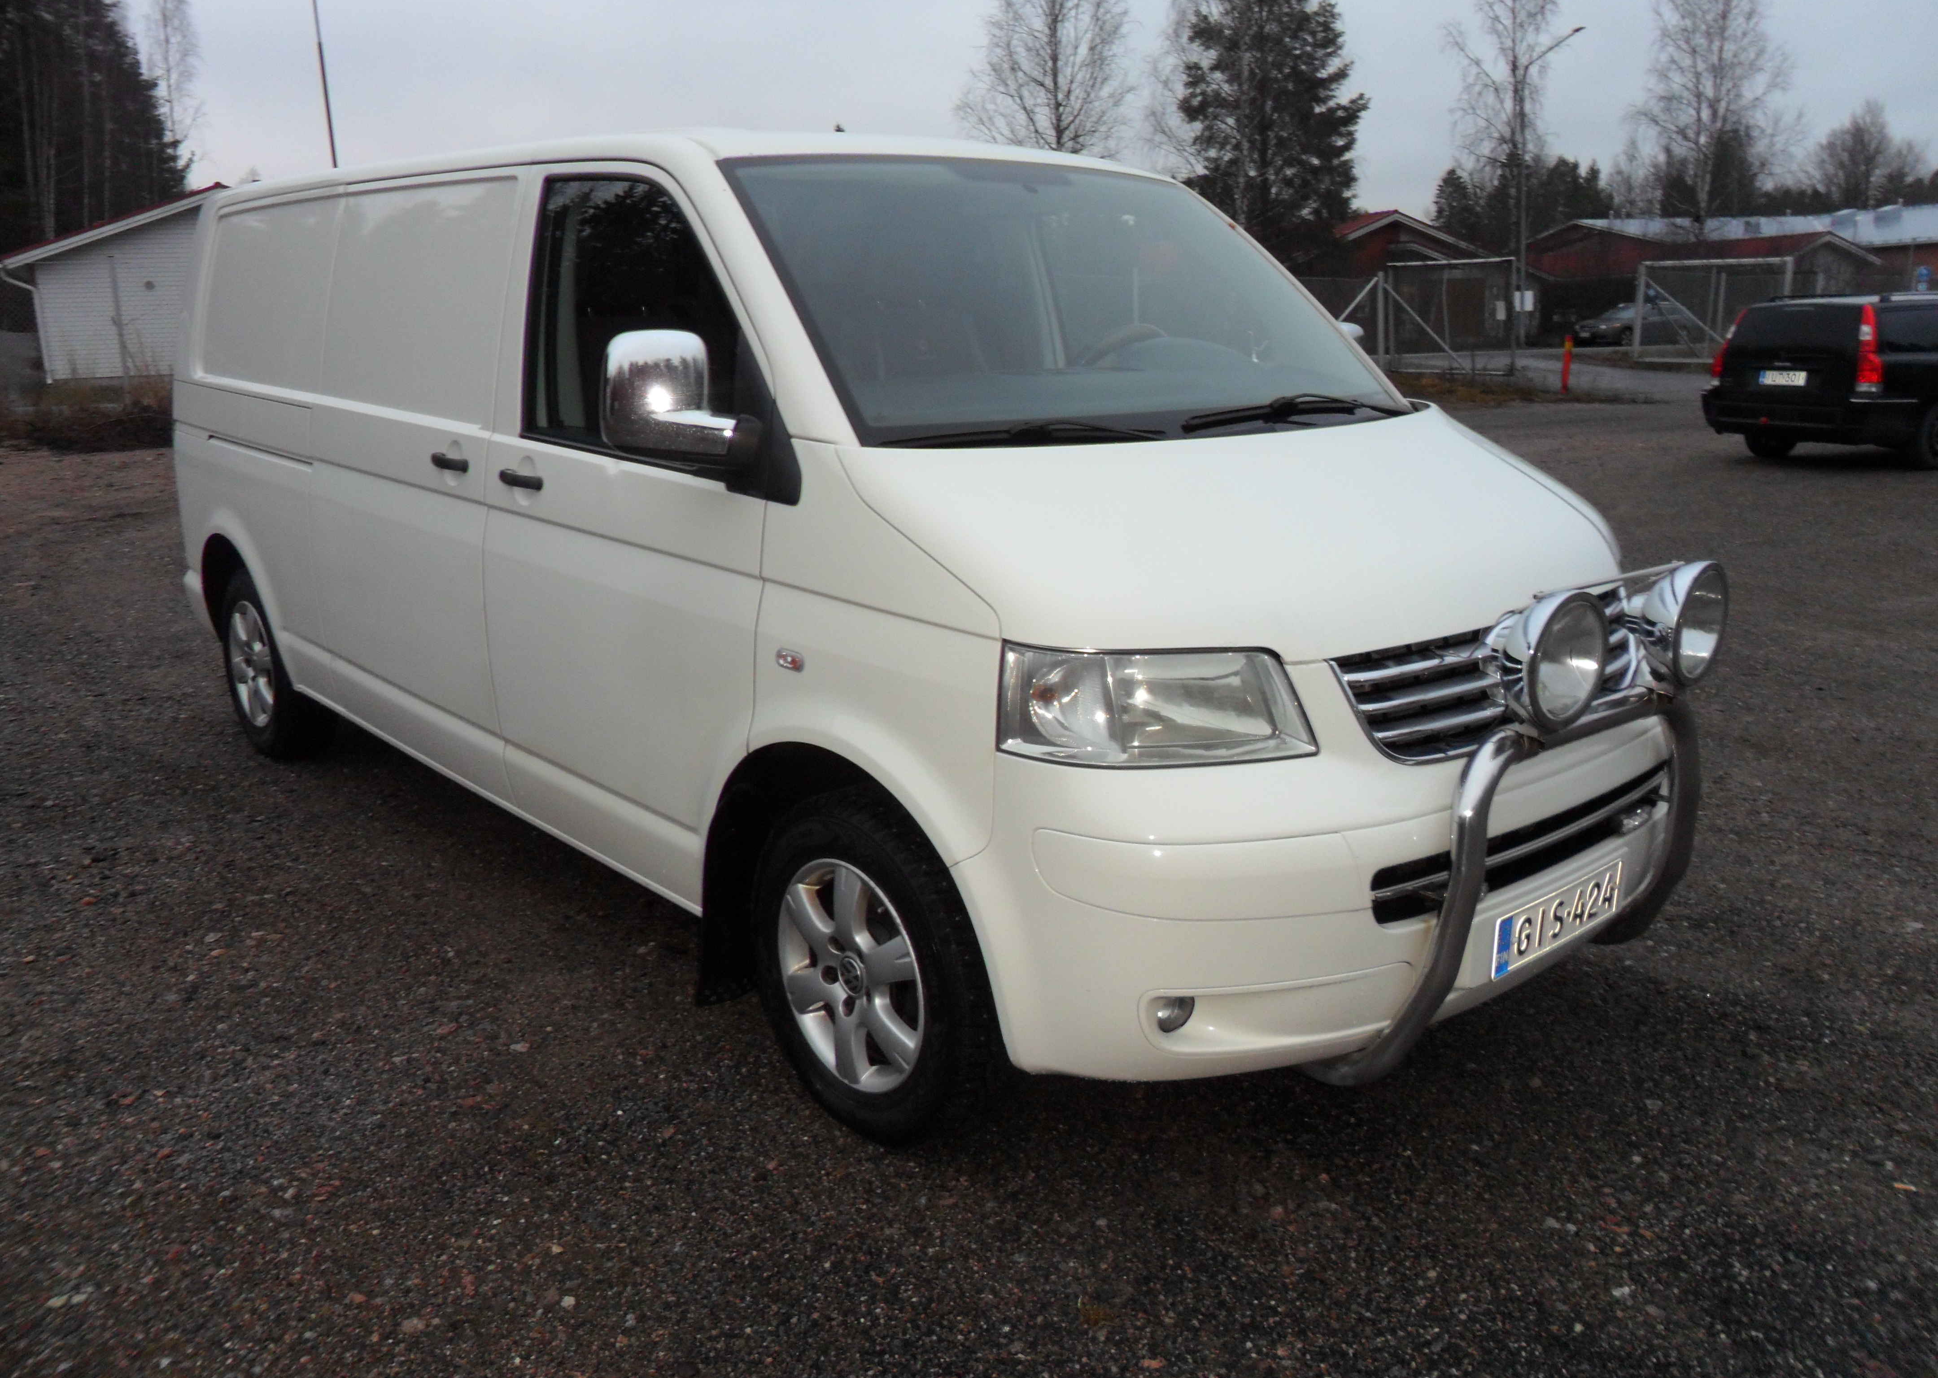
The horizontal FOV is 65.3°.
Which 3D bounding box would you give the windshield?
[{"bbox_3d":[0.282,-0.852,3.255,1.700,0.140,0.920,-13,59,-40],"label":"windshield"}]

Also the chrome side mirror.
[{"bbox_3d":[-0.506,-0.515,2.688,0.265,0.240,0.150,-13,19,-40],"label":"chrome side mirror"}]

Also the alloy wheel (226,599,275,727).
[{"bbox_3d":[-2.434,-0.097,5.309,0.165,0.440,0.440,-13,19,-40],"label":"alloy wheel"}]

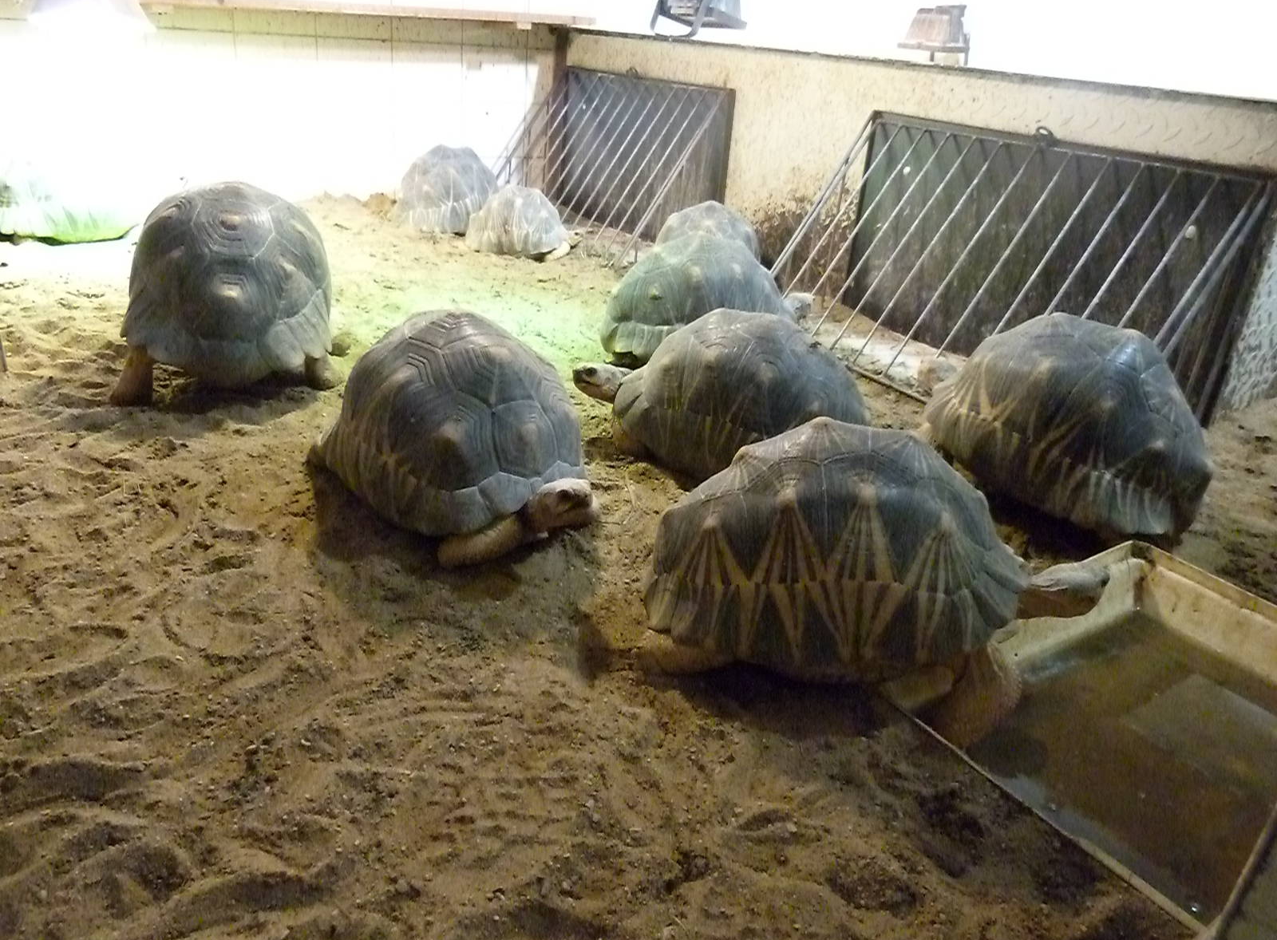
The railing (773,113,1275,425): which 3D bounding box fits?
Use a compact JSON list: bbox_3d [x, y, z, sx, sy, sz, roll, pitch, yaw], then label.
[{"bbox_3d":[0.557,-0.369,1.599,0.323,0.388,0.763,-14,32,-33],"label":"railing"}]

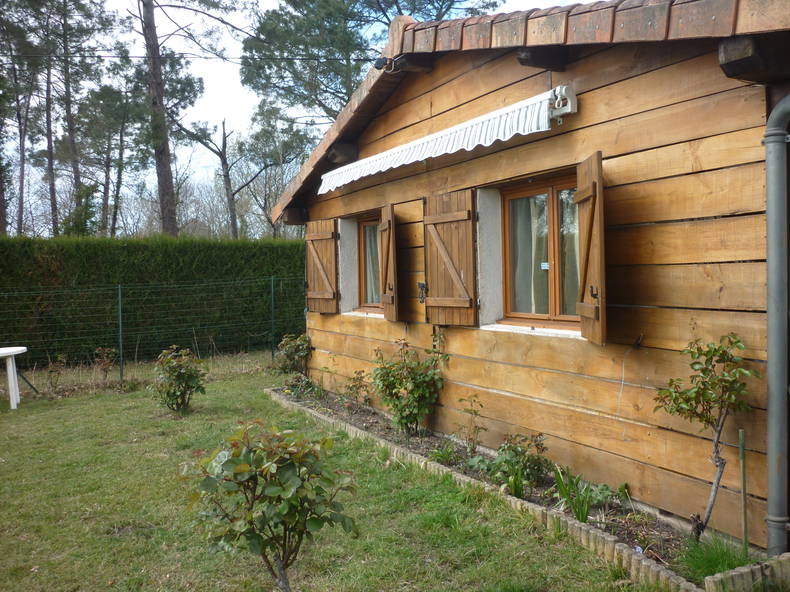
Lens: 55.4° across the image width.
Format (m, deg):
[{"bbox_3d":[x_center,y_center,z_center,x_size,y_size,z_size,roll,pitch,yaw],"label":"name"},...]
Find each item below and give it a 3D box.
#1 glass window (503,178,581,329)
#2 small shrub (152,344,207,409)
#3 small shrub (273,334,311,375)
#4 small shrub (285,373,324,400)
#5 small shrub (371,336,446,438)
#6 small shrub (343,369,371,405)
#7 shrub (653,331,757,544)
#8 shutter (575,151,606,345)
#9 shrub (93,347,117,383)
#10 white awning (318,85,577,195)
[{"bbox_3d":[1.282,-0.327,5.896,0.100,1.135,1.313,-2,2,-26],"label":"glass window"},{"bbox_3d":[-2.599,0.976,9.066,0.580,0.749,0.600,-2,2,-26],"label":"small shrub"},{"bbox_3d":[-1.654,0.929,11.963,0.540,0.622,0.560,-2,2,-26],"label":"small shrub"},{"bbox_3d":[-1.131,1.104,9.366,0.420,0.301,0.480,-2,2,-26],"label":"small shrub"},{"bbox_3d":[0.170,0.832,7.085,0.540,0.906,0.600,-2,2,-26],"label":"small shrub"},{"bbox_3d":[-0.474,1.070,8.735,0.280,0.380,0.300,-2,2,-26],"label":"small shrub"},{"bbox_3d":[1.628,0.779,4.092,0.420,1.129,0.480,-2,2,-26],"label":"shrub"},{"bbox_3d":[1.252,-0.290,4.867,0.055,1.180,0.631,-1,2,3],"label":"shutter"},{"bbox_3d":[-4.455,1.045,11.549,0.360,0.527,0.360,-2,2,-26],"label":"shrub"},{"bbox_3d":[0.167,-1.310,7.079,0.256,0.298,4.412,-2,2,-26],"label":"white awning"}]

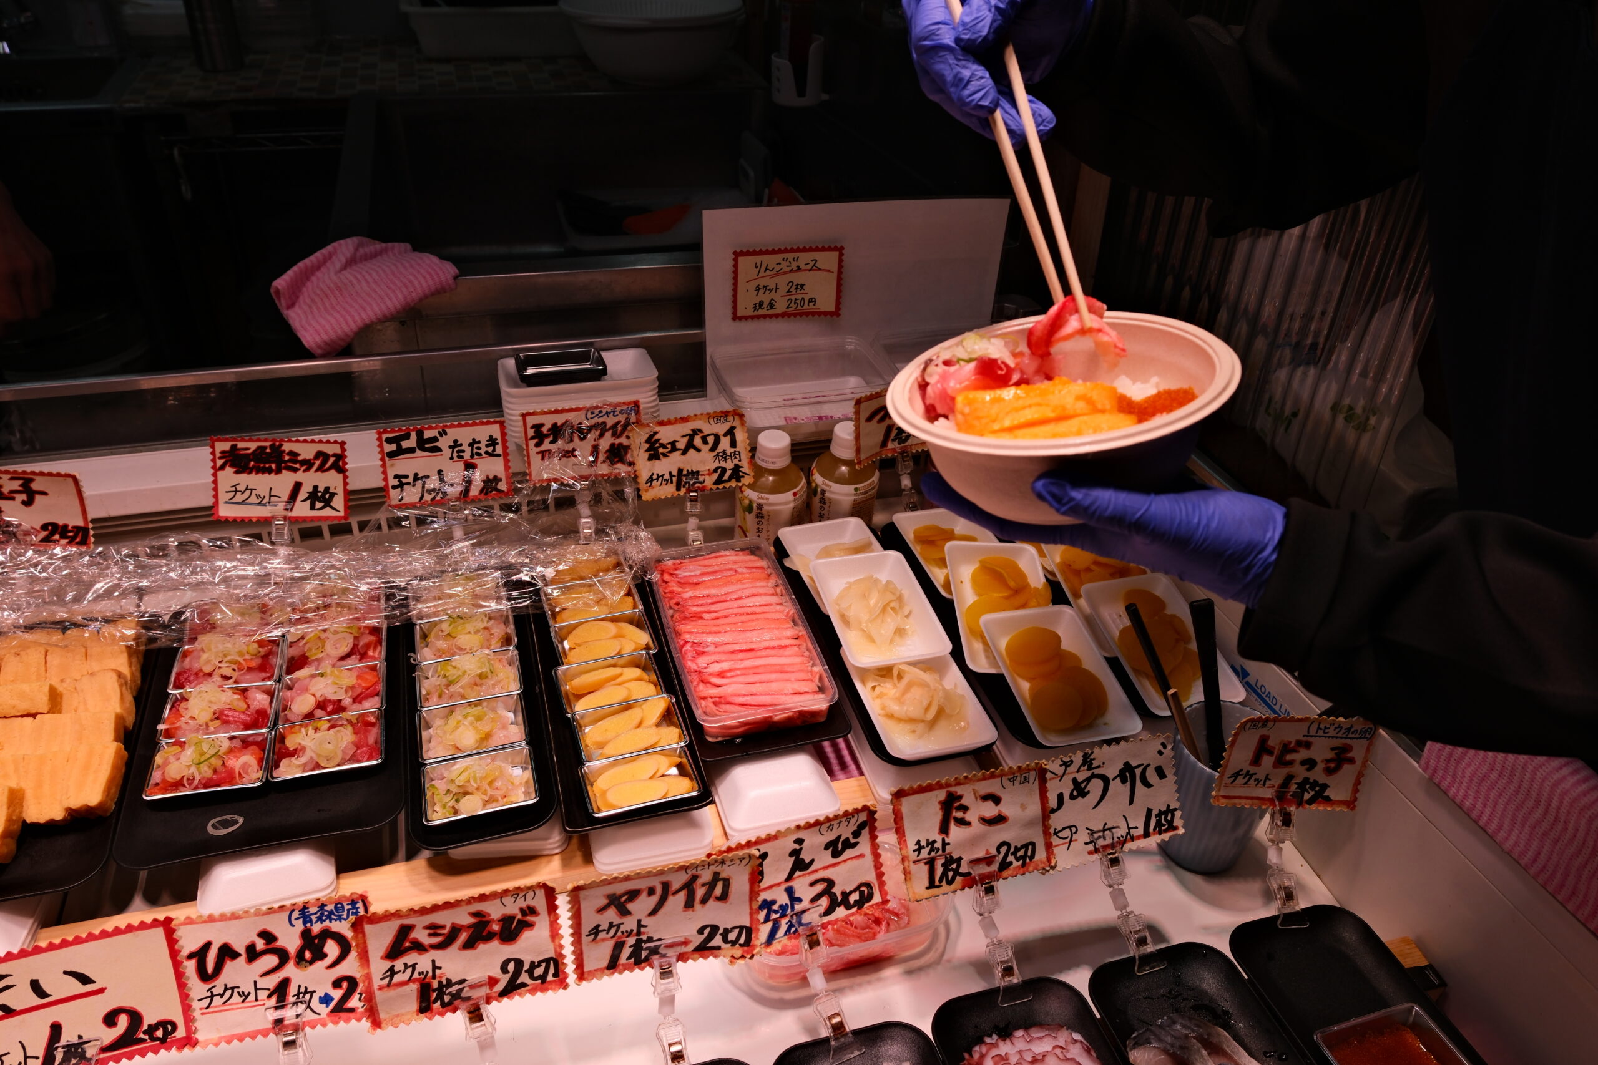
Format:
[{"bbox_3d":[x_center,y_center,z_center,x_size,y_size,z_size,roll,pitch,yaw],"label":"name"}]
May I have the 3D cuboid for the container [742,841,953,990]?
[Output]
[{"bbox_3d":[0.026,0.244,0.740,0.137,0.042,0.082,-7,34,-15],"label":"container"}]

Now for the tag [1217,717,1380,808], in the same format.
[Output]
[{"bbox_3d":[0.314,0.147,0.730,0.094,0.063,0.003,3,19,-8],"label":"tag"}]

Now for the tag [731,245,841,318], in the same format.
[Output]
[{"bbox_3d":[-0.009,-0.228,1.060,0.102,0.067,0.003,-4,32,-8],"label":"tag"}]

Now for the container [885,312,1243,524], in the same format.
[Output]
[{"bbox_3d":[0.149,-0.060,0.651,0.190,0.064,0.190,-10,28,5],"label":"container"}]

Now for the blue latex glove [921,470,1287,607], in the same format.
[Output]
[{"bbox_3d":[0.164,-0.005,0.650,0.195,0.070,0.095,13,35,15],"label":"blue latex glove"}]

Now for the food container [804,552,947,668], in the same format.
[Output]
[{"bbox_3d":[0.060,0.066,0.878,0.077,0.026,0.138,-7,32,-10],"label":"food container"}]

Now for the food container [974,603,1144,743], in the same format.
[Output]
[{"bbox_3d":[0.185,0.110,0.838,0.077,0.026,0.138,-7,32,-7],"label":"food container"}]

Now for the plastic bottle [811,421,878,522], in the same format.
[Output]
[{"bbox_3d":[0.042,-0.027,1.056,0.063,0.150,0.063,2,33,-2],"label":"plastic bottle"}]

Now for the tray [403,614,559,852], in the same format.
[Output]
[{"bbox_3d":[-0.231,0.122,0.817,0.097,0.019,0.288,-7,34,-15],"label":"tray"}]

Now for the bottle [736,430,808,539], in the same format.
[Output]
[{"bbox_3d":[-0.024,-0.018,1.036,0.063,0.150,0.063,2,33,-2],"label":"bottle"}]

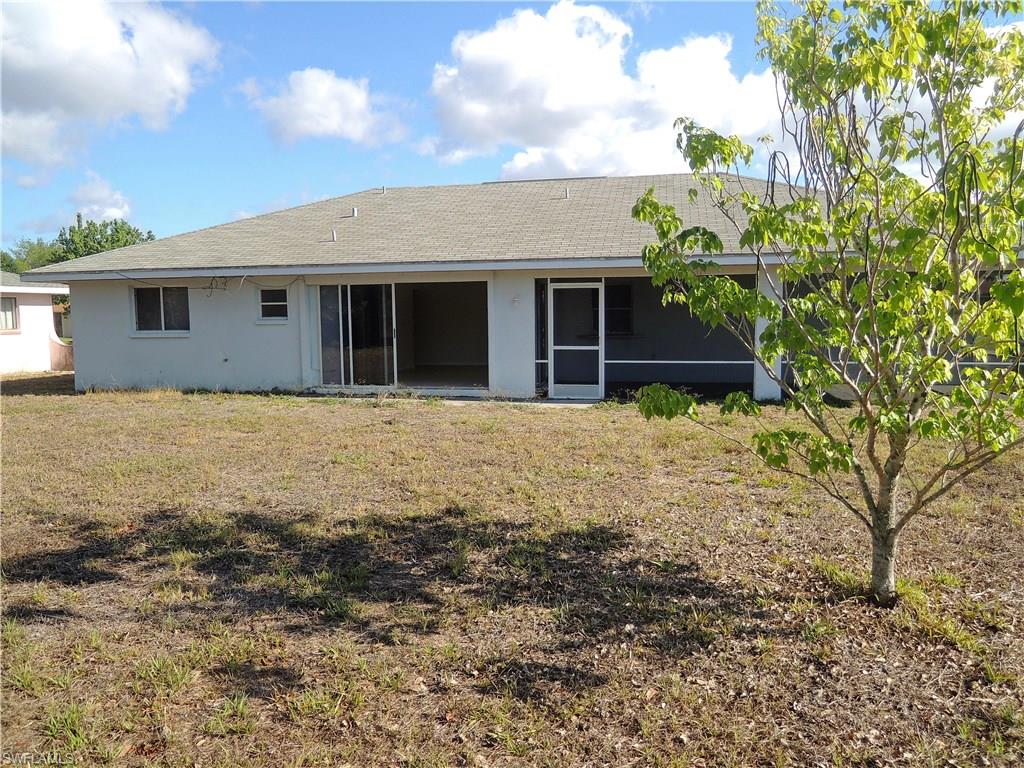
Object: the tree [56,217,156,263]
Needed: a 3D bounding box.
[{"bbox_3d":[-20.660,-5.000,36.000,5.400,6.800,5.400,1,5,12],"label":"tree"}]

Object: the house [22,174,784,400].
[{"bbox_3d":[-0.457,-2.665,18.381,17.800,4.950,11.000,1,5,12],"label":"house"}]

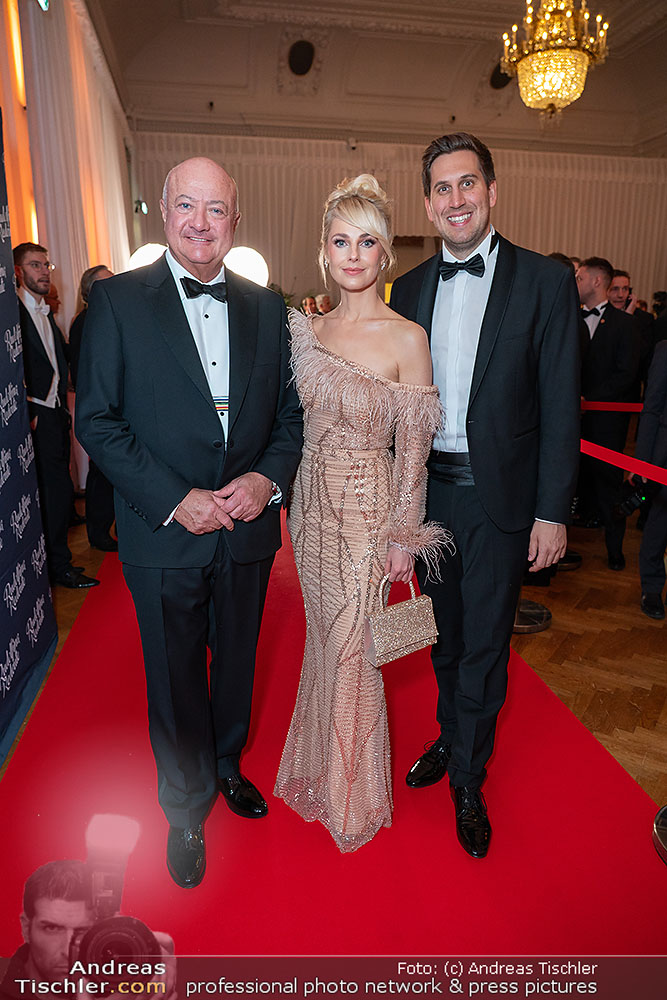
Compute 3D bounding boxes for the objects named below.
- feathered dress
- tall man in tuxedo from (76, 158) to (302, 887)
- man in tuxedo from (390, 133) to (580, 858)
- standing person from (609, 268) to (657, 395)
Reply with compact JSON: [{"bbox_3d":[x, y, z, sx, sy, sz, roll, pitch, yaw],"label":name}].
[{"bbox_3d":[0.065,0.217,1.865,0.500,1.435,0.420,3,14,12],"label":"feathered dress"},{"bbox_3d":[-0.351,0.083,1.749,0.580,1.785,0.470,-5,16,-22],"label":"tall man in tuxedo"},{"bbox_3d":[0.370,0.006,1.834,0.560,1.860,0.440,5,15,19],"label":"man in tuxedo"},{"bbox_3d":[1.860,-0.592,4.436,0.540,1.790,0.380,5,15,21],"label":"standing person"}]

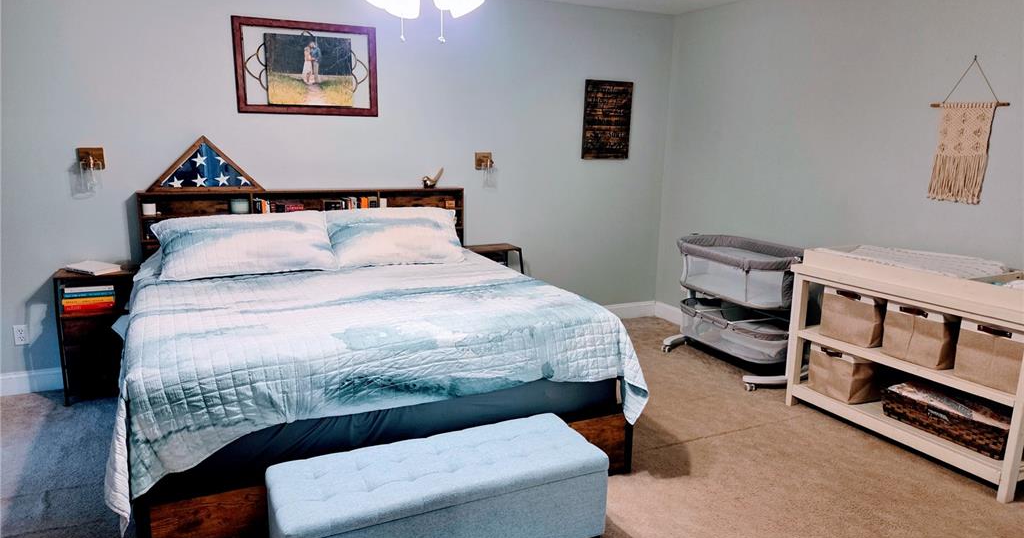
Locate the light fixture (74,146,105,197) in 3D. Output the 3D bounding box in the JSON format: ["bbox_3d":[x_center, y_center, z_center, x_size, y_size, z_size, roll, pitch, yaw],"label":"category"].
[{"bbox_3d":[-2.299,-0.536,3.729,0.119,0.240,0.162,-4,13,-26],"label":"light fixture"}]

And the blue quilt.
[{"bbox_3d":[-0.754,0.364,3.438,2.140,0.510,2.000,-4,13,-26],"label":"blue quilt"}]

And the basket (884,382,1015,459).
[{"bbox_3d":[2.183,0.720,3.327,0.320,0.143,0.595,-4,13,-26],"label":"basket"}]

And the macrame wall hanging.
[{"bbox_3d":[2.274,-0.699,3.434,0.030,0.717,0.377,-4,13,-26],"label":"macrame wall hanging"}]

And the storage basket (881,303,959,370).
[{"bbox_3d":[2.089,0.311,3.366,0.350,0.262,0.285,-4,13,-26],"label":"storage basket"}]

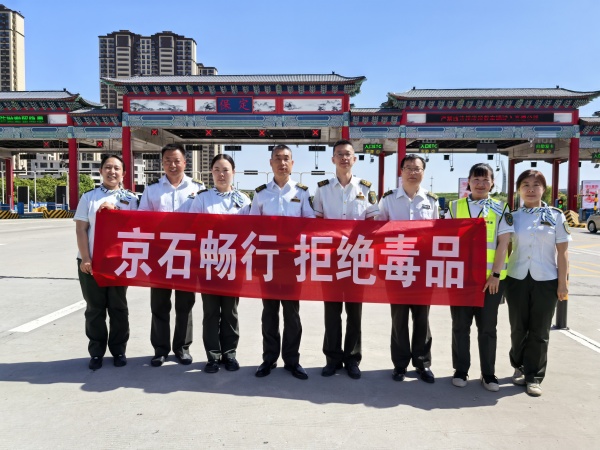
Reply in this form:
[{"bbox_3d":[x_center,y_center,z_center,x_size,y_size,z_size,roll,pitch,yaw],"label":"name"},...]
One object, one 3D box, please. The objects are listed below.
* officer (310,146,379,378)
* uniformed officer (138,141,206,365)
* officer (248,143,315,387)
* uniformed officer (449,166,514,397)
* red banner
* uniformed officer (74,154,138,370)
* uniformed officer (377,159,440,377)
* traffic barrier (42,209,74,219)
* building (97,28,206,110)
[{"bbox_3d":[0.344,0.243,3.425,0.480,1.764,0.330,1,3,12],"label":"officer"},{"bbox_3d":[-1.029,0.225,3.624,0.500,1.748,0.330,0,3,-4],"label":"uniformed officer"},{"bbox_3d":[-0.132,0.265,3.416,0.470,1.725,0.330,0,3,6],"label":"officer"},{"bbox_3d":[1.282,0.354,3.240,0.470,1.583,0.360,1,3,14],"label":"uniformed officer"},{"bbox_3d":[-0.154,0.222,3.229,2.840,0.610,0.100,0,3,7],"label":"red banner"},{"bbox_3d":[-1.537,0.281,3.597,0.480,1.660,0.380,0,3,-8],"label":"uniformed officer"},{"bbox_3d":[0.801,0.307,3.378,0.470,1.661,0.330,0,3,4],"label":"uniformed officer"},{"bbox_3d":[-22.506,-1.032,42.197,1.540,0.760,2.600,0,3,0],"label":"traffic barrier"},{"bbox_3d":[-89.706,-61.500,270.449,52.400,100.700,16.000,0,3,-3],"label":"building"}]

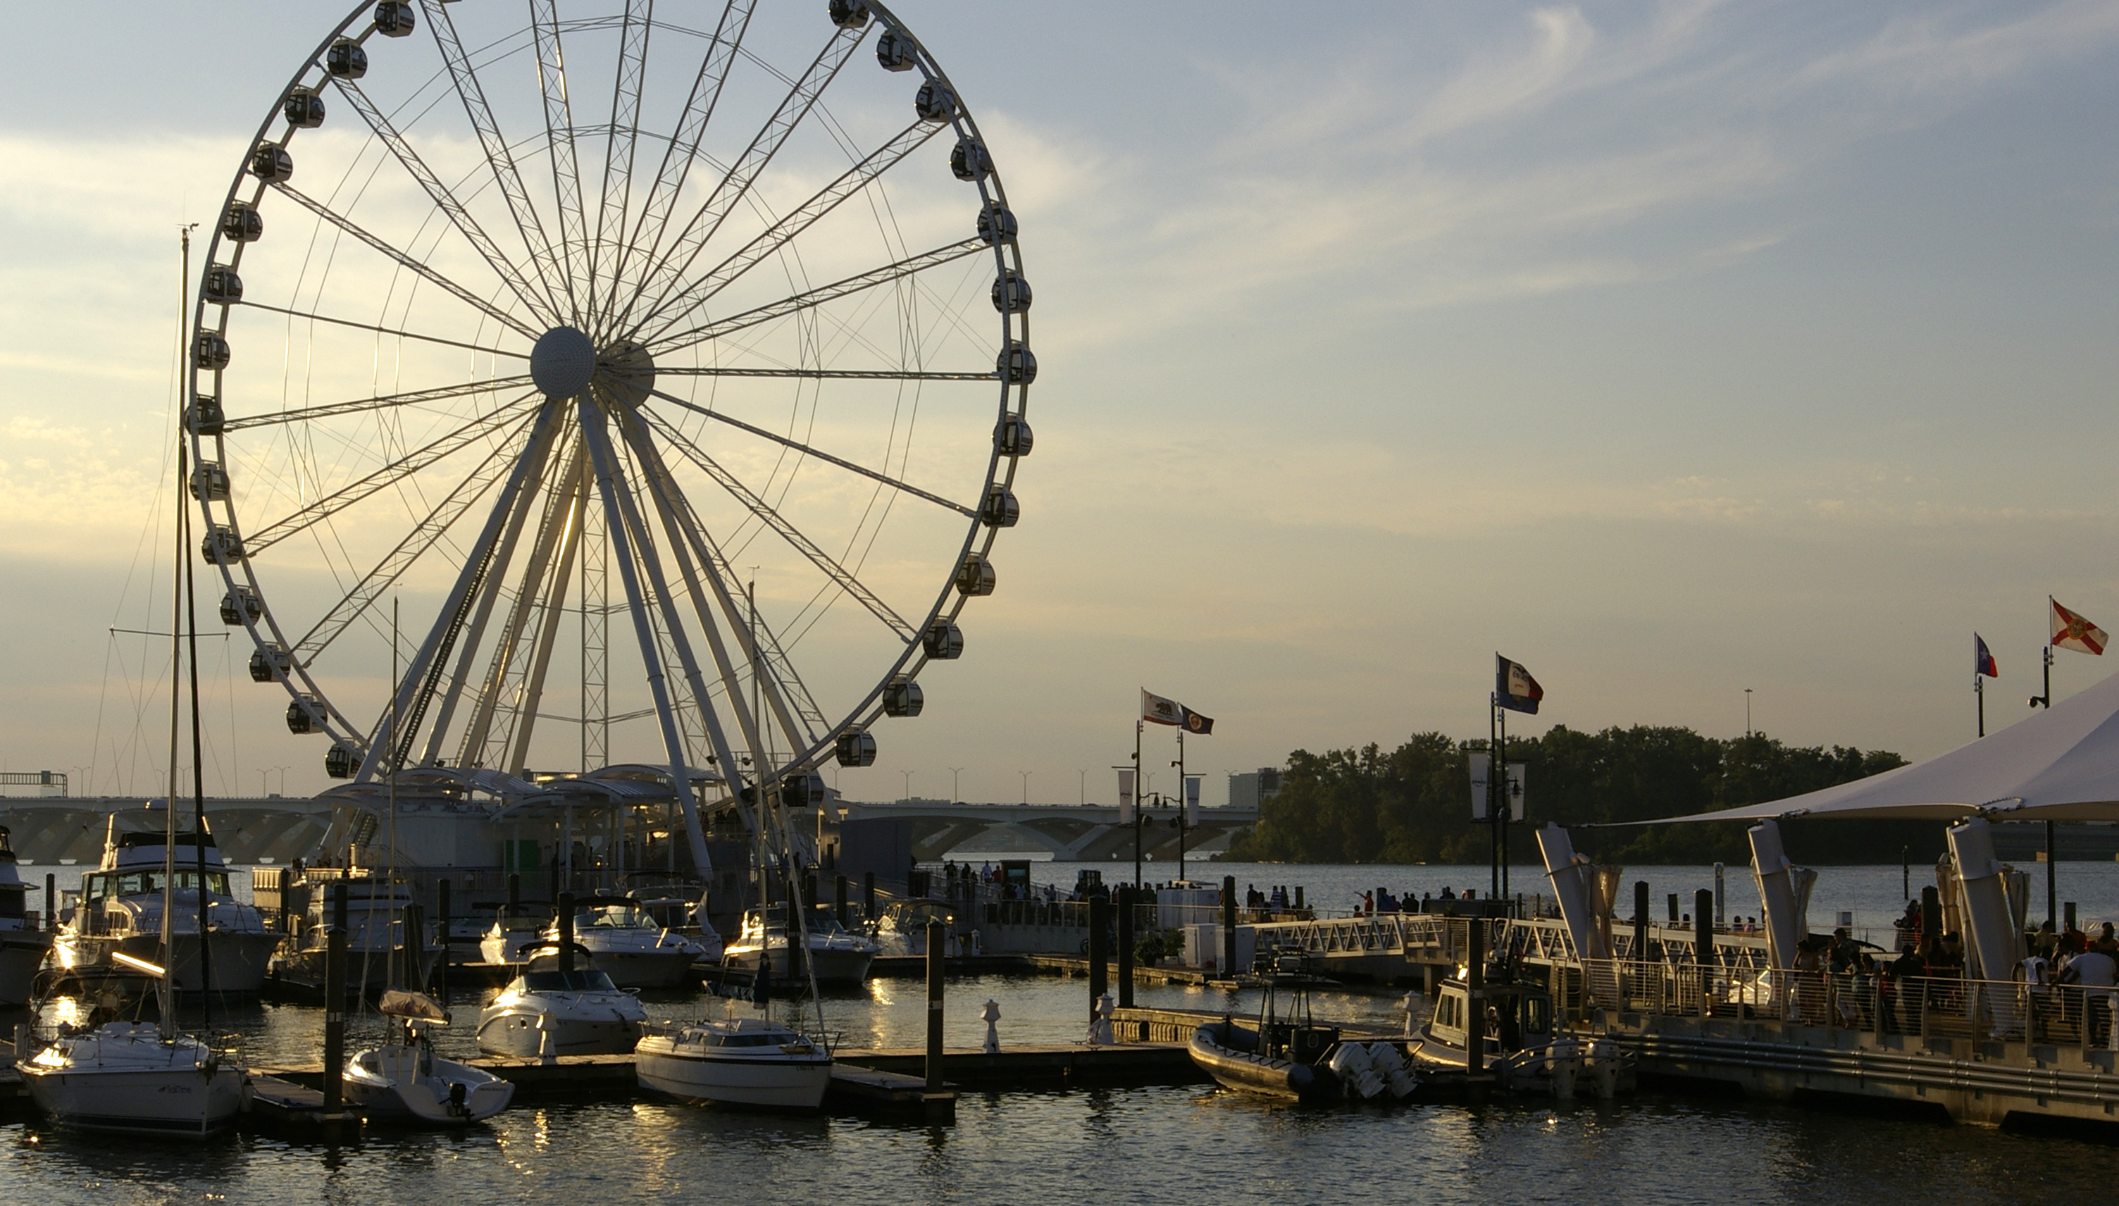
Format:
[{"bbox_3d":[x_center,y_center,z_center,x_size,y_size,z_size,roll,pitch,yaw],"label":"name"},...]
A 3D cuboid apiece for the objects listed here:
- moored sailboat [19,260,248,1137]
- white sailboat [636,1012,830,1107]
[{"bbox_3d":[-16.700,1.784,69.135,3.300,15.700,9.500,2,-4,-26],"label":"moored sailboat"},{"bbox_3d":[-6.090,9.092,75.347,2.390,1.750,7.850,2,-4,-27],"label":"white sailboat"}]

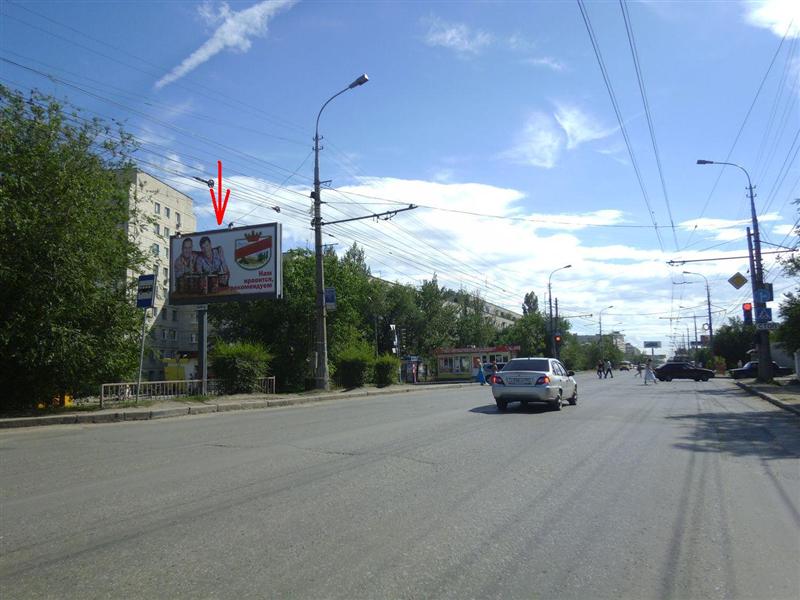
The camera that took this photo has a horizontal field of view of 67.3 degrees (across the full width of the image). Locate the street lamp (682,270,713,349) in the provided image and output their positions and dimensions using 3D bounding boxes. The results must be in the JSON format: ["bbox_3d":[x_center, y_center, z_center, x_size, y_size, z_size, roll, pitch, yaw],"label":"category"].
[{"bbox_3d":[37.411,2.852,75.137,2.900,12.600,0.450,-4,-7,24],"label":"street lamp"}]

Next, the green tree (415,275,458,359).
[{"bbox_3d":[3.215,2.327,54.489,3.900,9.270,3.900,-1,-6,0],"label":"green tree"}]

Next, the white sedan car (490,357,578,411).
[{"bbox_3d":[3.930,2.330,17.000,1.660,1.390,4.480,-4,-7,25],"label":"white sedan car"}]

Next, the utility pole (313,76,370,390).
[{"bbox_3d":[-2.411,-2.727,24.321,2.400,12.700,0.500,-4,-7,24],"label":"utility pole"}]

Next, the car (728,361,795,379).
[{"bbox_3d":[27.974,5.440,46.500,4.400,1.430,1.700,-3,-6,18],"label":"car"}]

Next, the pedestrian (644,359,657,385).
[{"bbox_3d":[15.508,4.439,37.200,0.620,1.600,0.520,-3,-7,22],"label":"pedestrian"}]

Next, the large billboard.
[{"bbox_3d":[-8.050,-1.666,27.800,6.100,3.350,0.500,-3,-7,23],"label":"large billboard"}]

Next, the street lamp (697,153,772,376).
[{"bbox_3d":[18.300,-1.704,33.122,2.950,12.500,0.500,-4,-7,24],"label":"street lamp"}]

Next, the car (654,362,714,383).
[{"bbox_3d":[20.205,5.104,42.600,4.050,1.400,1.650,-2,-6,11],"label":"car"}]

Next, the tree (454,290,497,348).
[{"bbox_3d":[7.978,3.512,64.479,4.200,9.080,4.200,-4,-7,25],"label":"tree"}]

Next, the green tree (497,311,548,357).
[{"bbox_3d":[14.218,4.956,70.395,5.400,7.490,5.400,-4,-7,25],"label":"green tree"}]

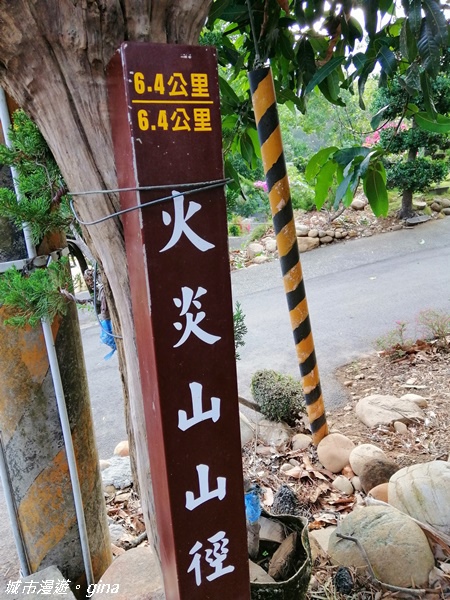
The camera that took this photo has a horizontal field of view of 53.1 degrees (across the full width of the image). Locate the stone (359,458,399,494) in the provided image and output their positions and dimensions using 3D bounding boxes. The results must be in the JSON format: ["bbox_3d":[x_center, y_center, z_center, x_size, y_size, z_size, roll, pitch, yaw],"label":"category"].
[{"bbox_3d":[0.718,0.816,2.102,0.180,0.145,0.160,0,13,19],"label":"stone"}]

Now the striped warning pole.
[{"bbox_3d":[0.338,-0.033,2.120,0.090,1.915,0.090,-9,27,9],"label":"striped warning pole"}]

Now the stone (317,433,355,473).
[{"bbox_3d":[0.574,0.791,2.330,0.195,0.185,0.175,0,15,14],"label":"stone"}]

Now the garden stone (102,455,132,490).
[{"bbox_3d":[-0.550,0.878,2.295,0.220,0.140,0.170,-7,12,-16],"label":"garden stone"}]

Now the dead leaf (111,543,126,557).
[{"bbox_3d":[-0.432,1.015,1.830,0.075,0.020,0.055,-8,15,-17],"label":"dead leaf"}]

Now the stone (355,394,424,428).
[{"bbox_3d":[0.854,0.579,2.339,0.350,0.155,0.260,1,12,20],"label":"stone"}]

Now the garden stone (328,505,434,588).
[{"bbox_3d":[0.562,0.885,1.619,0.380,0.240,0.300,0,13,19],"label":"garden stone"}]

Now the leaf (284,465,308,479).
[{"bbox_3d":[0.352,0.870,2.280,0.125,0.030,0.075,-2,15,8],"label":"leaf"}]

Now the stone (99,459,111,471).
[{"bbox_3d":[-0.655,0.878,2.392,0.110,0.080,0.100,-8,13,-18],"label":"stone"}]

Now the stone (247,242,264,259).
[{"bbox_3d":[0.505,-0.807,7.393,0.290,0.240,0.250,-3,12,4],"label":"stone"}]

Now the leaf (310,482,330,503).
[{"bbox_3d":[0.435,0.885,2.073,0.100,0.050,0.090,-2,12,11],"label":"leaf"}]

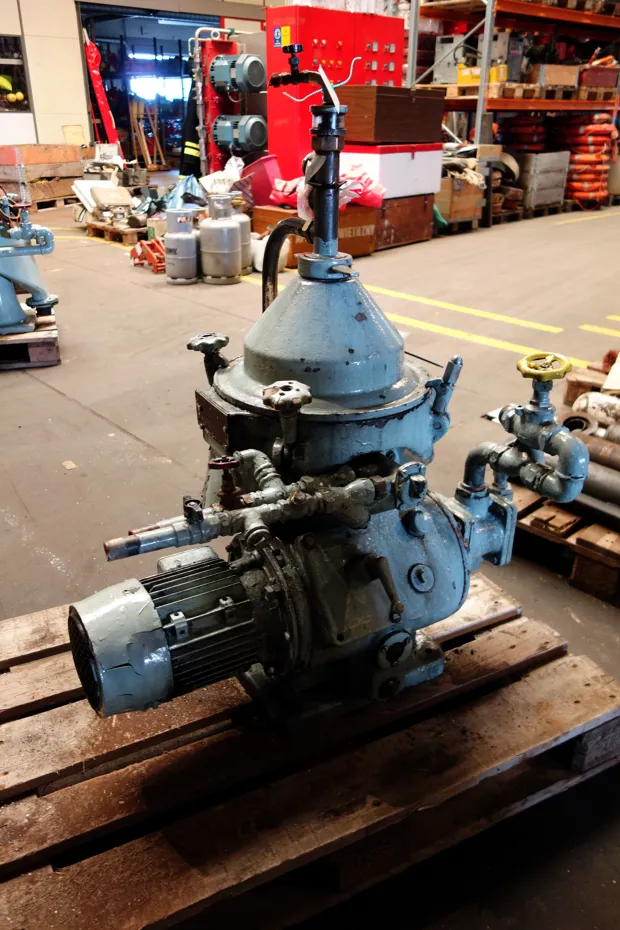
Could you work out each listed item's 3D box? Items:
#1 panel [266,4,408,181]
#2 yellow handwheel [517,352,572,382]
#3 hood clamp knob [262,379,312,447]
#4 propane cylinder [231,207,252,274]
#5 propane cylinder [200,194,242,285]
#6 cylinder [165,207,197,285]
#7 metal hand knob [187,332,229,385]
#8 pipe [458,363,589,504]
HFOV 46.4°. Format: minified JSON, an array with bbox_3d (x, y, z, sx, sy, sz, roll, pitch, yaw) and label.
[{"bbox_3d":[0.261,-3.341,7.226,1.357,1.971,0.435,-21,33,-36],"label":"panel"},{"bbox_3d":[0.428,-0.178,1.322,0.100,0.028,0.100,0,27,0],"label":"yellow handwheel"},{"bbox_3d":[-0.032,-0.075,1.078,0.073,0.092,0.073,-3,29,2],"label":"hood clamp knob"},{"bbox_3d":[-0.596,-1.753,5.487,0.295,0.580,0.295,24,35,38],"label":"propane cylinder"},{"bbox_3d":[-0.645,-1.637,5.251,0.295,0.585,0.295,0,27,0],"label":"propane cylinder"},{"bbox_3d":[-0.930,-1.567,5.214,0.227,0.490,0.227,0,27,0],"label":"cylinder"},{"bbox_3d":[-0.176,-0.184,1.268,0.074,0.088,0.074,-5,26,2],"label":"metal hand knob"},{"bbox_3d":[0.418,-0.035,1.415,0.080,0.345,0.320,-12,30,-23],"label":"pipe"}]

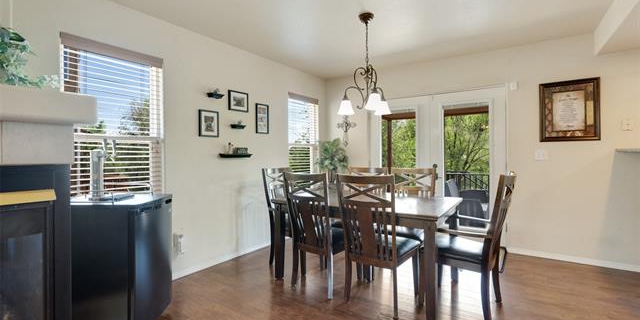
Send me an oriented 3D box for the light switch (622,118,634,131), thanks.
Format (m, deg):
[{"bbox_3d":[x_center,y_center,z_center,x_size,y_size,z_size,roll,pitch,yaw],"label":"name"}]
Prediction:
[{"bbox_3d":[3.100,-0.350,2.859,0.075,0.117,0.010,0,1,35],"label":"light switch"}]

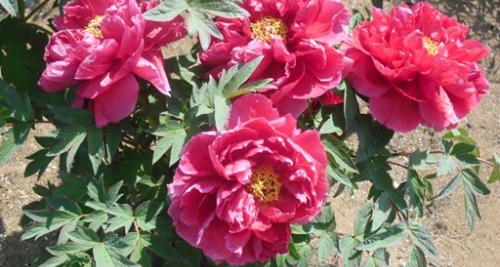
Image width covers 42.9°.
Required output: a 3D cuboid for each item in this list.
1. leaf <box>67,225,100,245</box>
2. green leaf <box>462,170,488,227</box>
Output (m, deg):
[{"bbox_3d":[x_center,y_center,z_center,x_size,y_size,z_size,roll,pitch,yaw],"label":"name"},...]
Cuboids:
[{"bbox_3d":[-0.202,0.122,0.770,0.049,0.010,0.025,13,45,22],"label":"leaf"},{"bbox_3d":[0.311,0.090,0.880,0.030,0.016,0.081,-5,76,-10],"label":"green leaf"}]

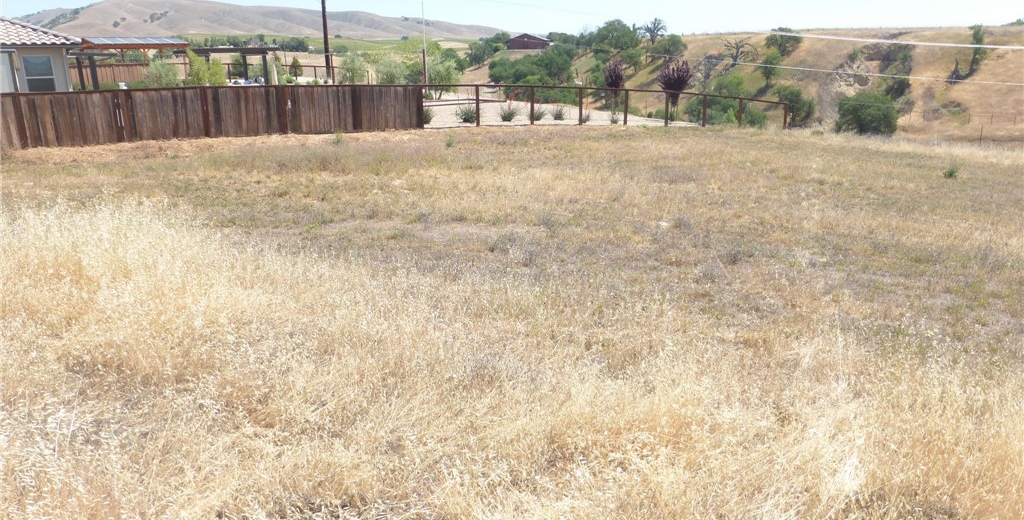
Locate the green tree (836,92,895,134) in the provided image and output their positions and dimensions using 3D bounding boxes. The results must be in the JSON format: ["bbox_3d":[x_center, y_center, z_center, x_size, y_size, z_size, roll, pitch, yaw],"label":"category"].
[{"bbox_3d":[30.869,-12.793,62.000,5.414,3.919,5.143,7,17,25],"label":"green tree"}]

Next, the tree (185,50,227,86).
[{"bbox_3d":[-13.801,-8.216,31.969,1.950,2.380,1.800,0,16,0],"label":"tree"}]

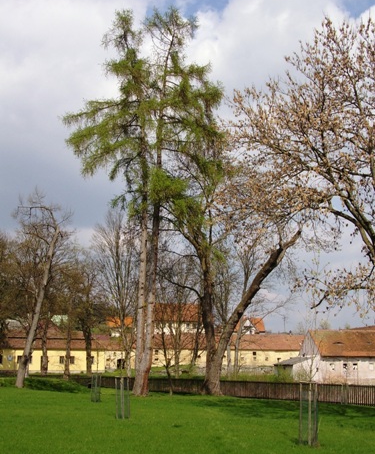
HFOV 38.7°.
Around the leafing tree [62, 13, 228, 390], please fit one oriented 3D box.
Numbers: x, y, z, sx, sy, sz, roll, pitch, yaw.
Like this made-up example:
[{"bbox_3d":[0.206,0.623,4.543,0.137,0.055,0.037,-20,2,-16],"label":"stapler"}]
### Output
[{"bbox_3d":[-3.071,-3.027,37.295,11.600,28.300,10.500,1,-15,-5],"label":"leafing tree"}]

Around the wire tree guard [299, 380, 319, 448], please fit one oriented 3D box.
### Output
[{"bbox_3d":[2.964,4.526,13.071,0.470,1.470,0.470,-3,-15,12],"label":"wire tree guard"}]

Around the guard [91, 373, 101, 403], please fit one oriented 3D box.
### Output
[{"bbox_3d":[-4.799,8.422,28.027,0.500,1.470,0.500,2,-15,-9],"label":"guard"}]

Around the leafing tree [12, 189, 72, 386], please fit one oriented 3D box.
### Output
[{"bbox_3d":[-12.367,4.940,45.267,5.300,16.900,5.000,4,-15,-15],"label":"leafing tree"}]

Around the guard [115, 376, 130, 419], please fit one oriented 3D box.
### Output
[{"bbox_3d":[-2.335,6.137,19.257,0.500,1.470,0.500,2,-15,-6],"label":"guard"}]

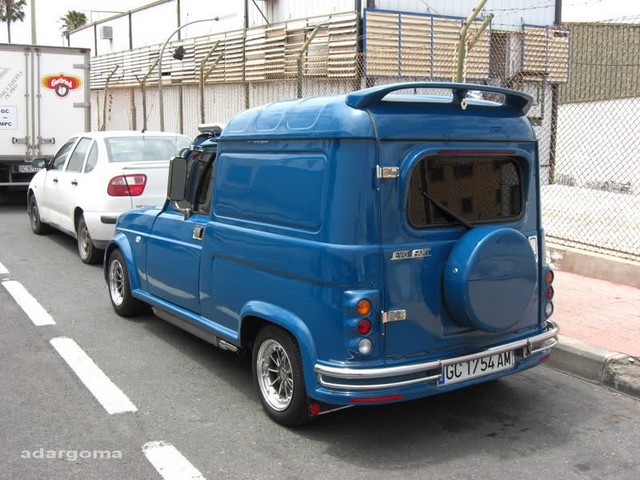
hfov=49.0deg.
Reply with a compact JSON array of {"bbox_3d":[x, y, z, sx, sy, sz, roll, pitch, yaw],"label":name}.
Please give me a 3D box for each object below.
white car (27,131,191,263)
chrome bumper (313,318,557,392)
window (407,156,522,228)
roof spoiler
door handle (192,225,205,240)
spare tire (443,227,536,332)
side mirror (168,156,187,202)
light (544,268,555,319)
[{"bbox_3d":[-2.544,-0.657,8.915,1.640,1.420,4.140,-5,10,-33],"label":"white car"},{"bbox_3d":[0.760,0.559,3.445,1.550,0.125,0.250,-5,10,-34],"label":"chrome bumper"},{"bbox_3d":[0.725,-0.242,3.419,0.780,0.325,0.035,-5,6,-34],"label":"window"},{"bbox_3d":[0.651,-0.688,3.436,1.120,0.140,0.270,-5,10,-34],"label":"roof spoiler"},{"bbox_3d":[-0.726,-0.038,4.246,0.030,0.080,0.110,-5,10,-34],"label":"door handle"},{"bbox_3d":[0.826,0.179,3.417,0.500,0.500,0.165,-5,6,-34],"label":"spare tire"},{"bbox_3d":[-0.871,-0.377,4.312,0.120,0.270,0.050,-7,11,-40],"label":"side mirror"},{"bbox_3d":[1.238,0.289,3.826,0.088,0.270,0.050,-5,10,-34],"label":"light"}]

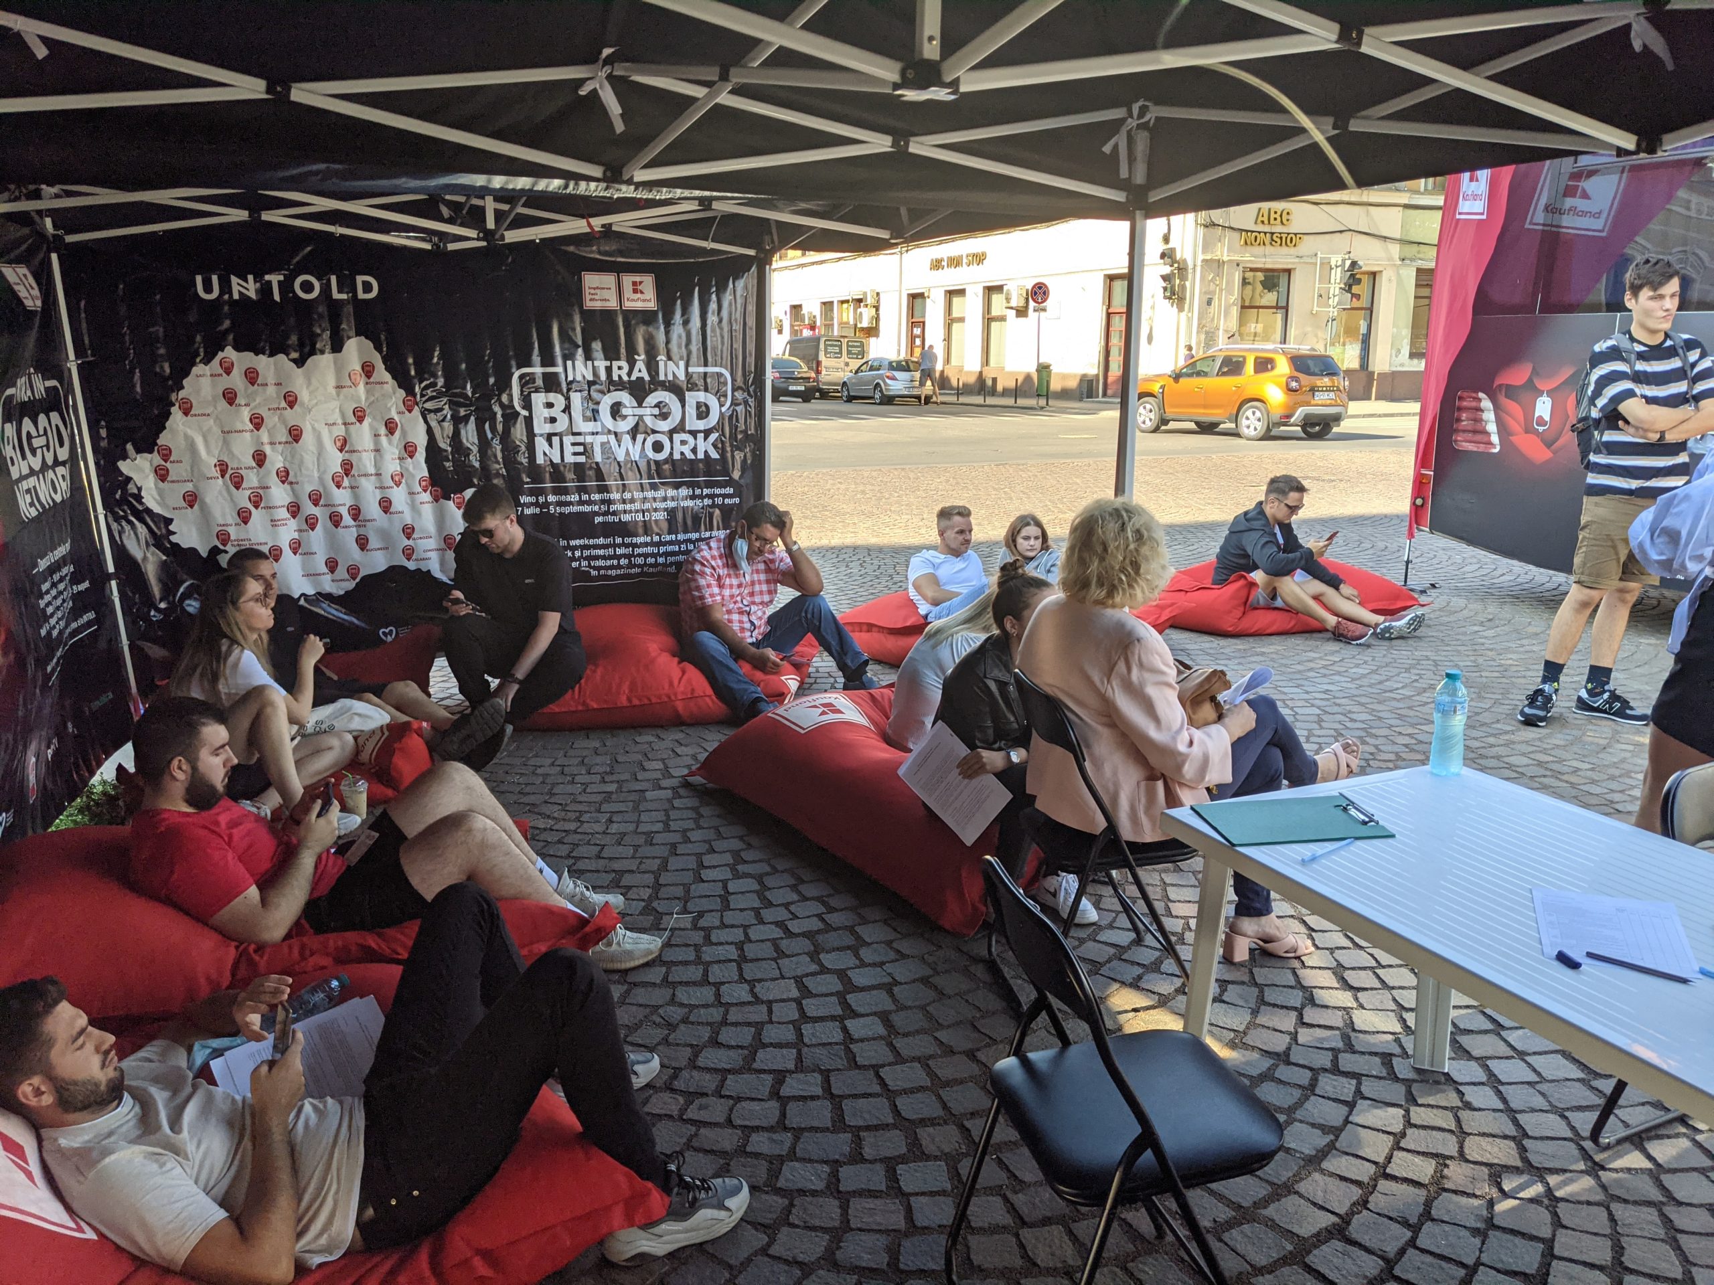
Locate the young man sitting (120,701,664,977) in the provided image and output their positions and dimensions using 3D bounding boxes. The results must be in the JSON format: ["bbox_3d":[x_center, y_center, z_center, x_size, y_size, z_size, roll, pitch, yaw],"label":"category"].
[{"bbox_3d":[-1.081,0.458,3.314,1.230,0.770,0.600,-4,13,-17],"label":"young man sitting"}]

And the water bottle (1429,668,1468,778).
[{"bbox_3d":[1.229,0.162,2.761,0.069,0.222,0.069,0,12,0],"label":"water bottle"}]

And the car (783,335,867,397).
[{"bbox_3d":[-1.314,-10.179,49.436,1.950,2.120,4.800,-5,13,-21],"label":"car"}]

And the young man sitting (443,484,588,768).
[{"bbox_3d":[-1.340,-0.085,5.226,0.570,1.060,0.720,11,17,41],"label":"young man sitting"}]

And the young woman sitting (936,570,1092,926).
[{"bbox_3d":[0.479,0.261,3.762,0.580,0.970,0.480,2,12,8],"label":"young woman sitting"}]

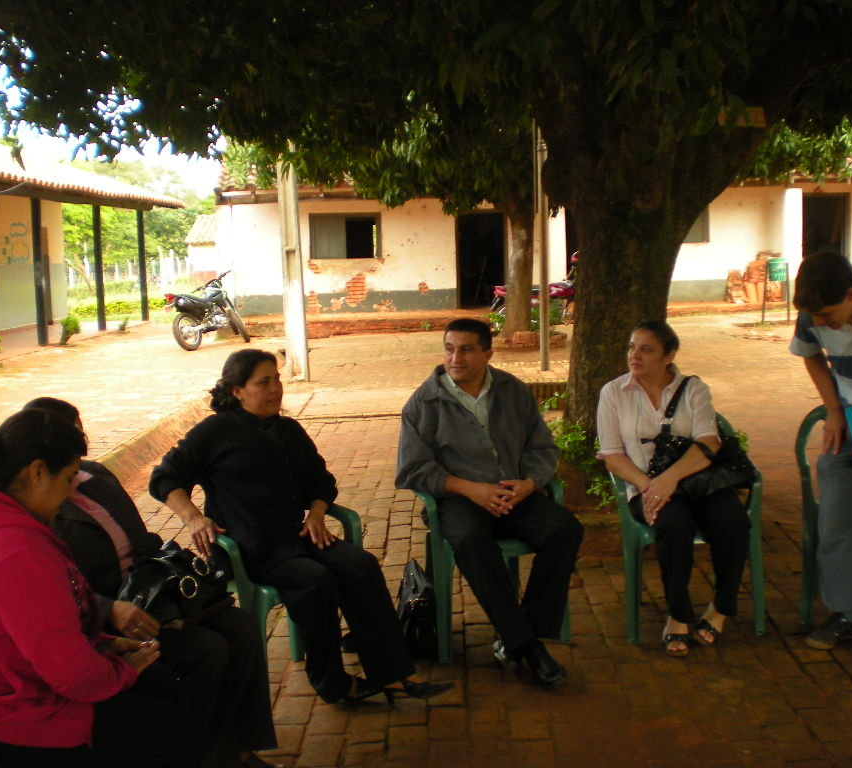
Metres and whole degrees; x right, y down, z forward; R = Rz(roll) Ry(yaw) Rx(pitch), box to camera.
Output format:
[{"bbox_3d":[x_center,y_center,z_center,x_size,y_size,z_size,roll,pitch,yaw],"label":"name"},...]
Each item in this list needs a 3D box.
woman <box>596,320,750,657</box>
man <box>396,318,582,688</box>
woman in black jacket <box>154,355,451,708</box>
[{"bbox_3d":[0.981,0.390,4.562,0.580,1.250,0.700,-1,7,6],"label":"woman"},{"bbox_3d":[0.271,0.418,4.361,0.640,1.280,0.860,-3,7,-16],"label":"man"},{"bbox_3d":[-0.446,0.506,4.037,0.720,1.220,0.760,-8,9,-42],"label":"woman in black jacket"}]

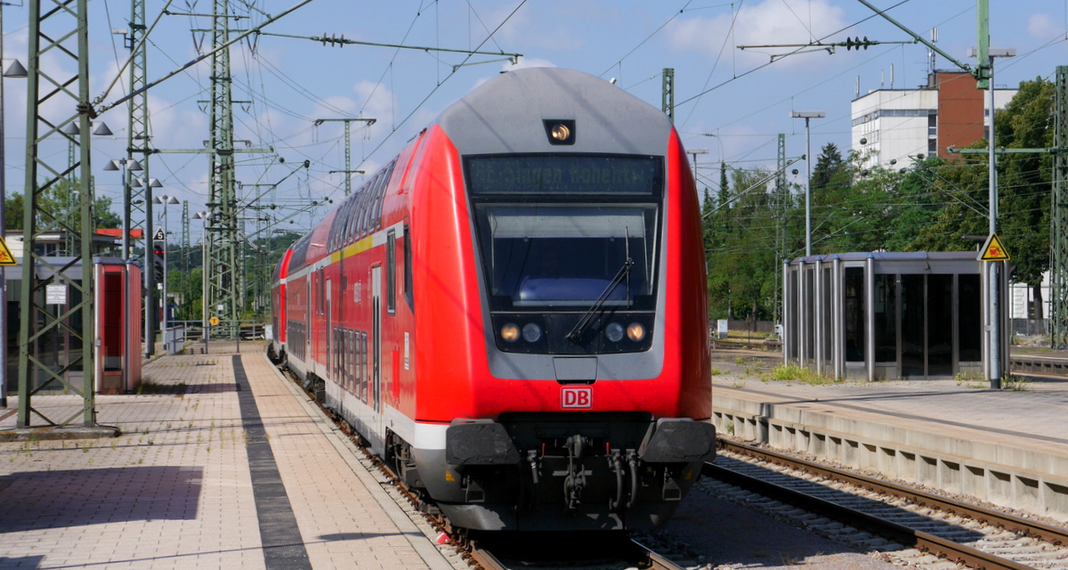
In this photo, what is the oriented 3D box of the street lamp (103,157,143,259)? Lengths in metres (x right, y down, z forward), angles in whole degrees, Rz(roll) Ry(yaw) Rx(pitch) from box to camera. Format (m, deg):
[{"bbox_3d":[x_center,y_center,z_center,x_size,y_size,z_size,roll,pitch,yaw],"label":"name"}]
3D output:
[{"bbox_3d":[-12.044,-0.684,76.186,1.110,6.080,0.460,0,0,-7],"label":"street lamp"}]

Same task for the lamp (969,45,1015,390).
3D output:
[{"bbox_3d":[9.188,-1.334,51.859,0.880,6.830,0.370,0,0,-7],"label":"lamp"}]

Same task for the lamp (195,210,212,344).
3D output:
[{"bbox_3d":[-15.174,-0.344,119.402,1.110,6.080,0.460,0,0,-7],"label":"lamp"}]

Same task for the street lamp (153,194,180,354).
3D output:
[{"bbox_3d":[-14.505,-0.478,102.081,1.110,6.080,0.460,0,0,-7],"label":"street lamp"}]

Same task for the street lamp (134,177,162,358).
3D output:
[{"bbox_3d":[-12.952,-0.600,86.799,1.110,6.080,0.460,0,0,-7],"label":"street lamp"}]

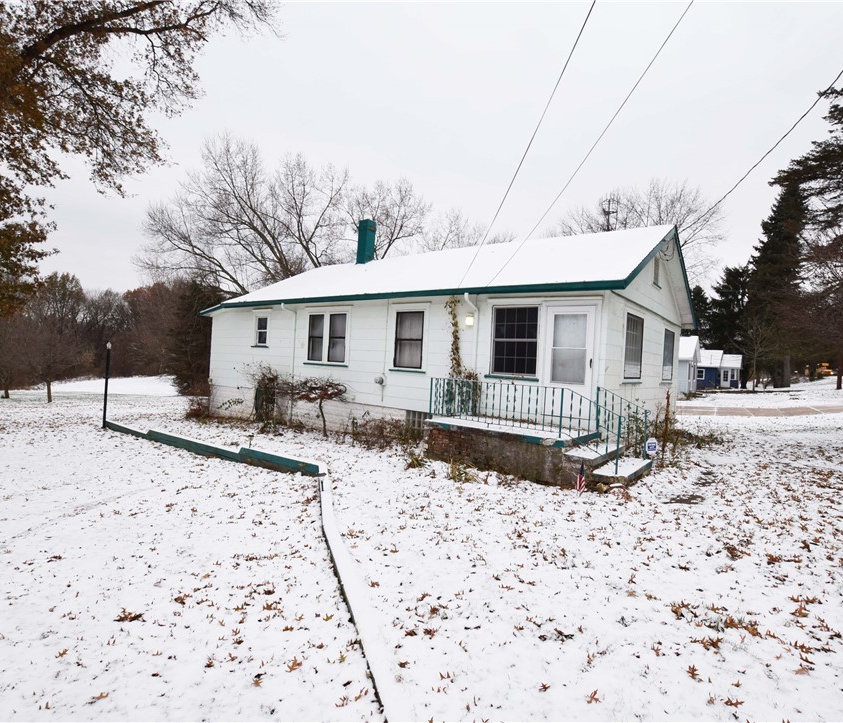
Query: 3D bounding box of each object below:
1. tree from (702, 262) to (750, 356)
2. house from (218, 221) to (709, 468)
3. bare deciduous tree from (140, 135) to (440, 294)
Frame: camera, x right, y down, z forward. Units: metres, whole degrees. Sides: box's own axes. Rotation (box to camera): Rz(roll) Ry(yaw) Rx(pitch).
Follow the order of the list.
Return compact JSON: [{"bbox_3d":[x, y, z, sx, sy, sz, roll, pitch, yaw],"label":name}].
[{"bbox_3d":[42.111,-4.801,62.000,6.900,17.009,6.900,3,0,0],"label":"tree"},{"bbox_3d":[0.139,-0.763,14.501,13.946,5.738,8.398,3,0,38],"label":"house"},{"bbox_3d":[-8.053,-5.913,28.000,17.500,16.297,17.500,3,0,0],"label":"bare deciduous tree"}]

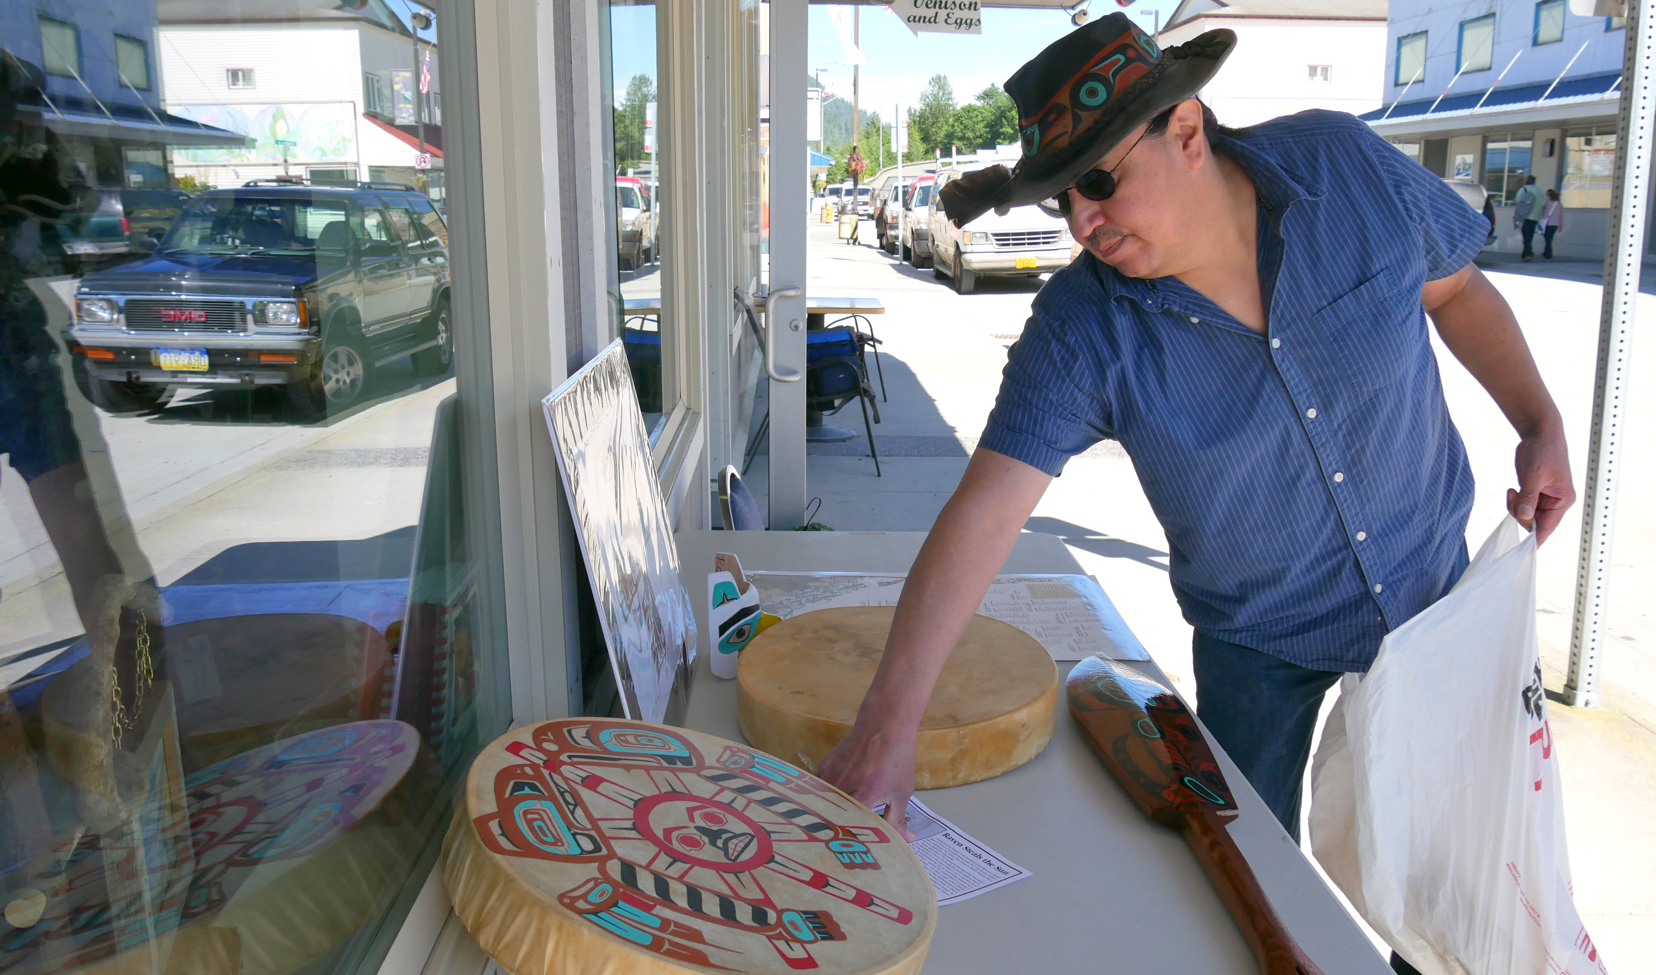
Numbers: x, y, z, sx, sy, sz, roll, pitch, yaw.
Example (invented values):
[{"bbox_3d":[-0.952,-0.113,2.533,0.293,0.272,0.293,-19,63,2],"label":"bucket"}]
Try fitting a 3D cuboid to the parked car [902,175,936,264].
[{"bbox_3d":[2.745,-5.771,29.021,1.880,1.850,4.800,0,13,-1],"label":"parked car"}]

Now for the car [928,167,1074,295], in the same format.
[{"bbox_3d":[3.027,-4.450,22.610,2.020,2.040,5.400,0,13,0],"label":"car"}]

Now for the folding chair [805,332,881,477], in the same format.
[{"bbox_3d":[-0.084,-0.510,6.914,0.630,0.800,0.530,0,13,-2],"label":"folding chair"}]

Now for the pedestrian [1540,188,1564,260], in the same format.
[{"bbox_3d":[15.823,-5.739,29.276,0.500,1.530,0.360,4,13,16],"label":"pedestrian"}]

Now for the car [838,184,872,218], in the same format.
[{"bbox_3d":[1.621,-16.182,75.865,1.970,1.870,5.400,0,13,-2],"label":"car"}]

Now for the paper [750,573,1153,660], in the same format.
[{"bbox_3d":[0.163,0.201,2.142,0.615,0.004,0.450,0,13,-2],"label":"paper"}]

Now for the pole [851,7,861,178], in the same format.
[{"bbox_3d":[0.826,-11.424,39.498,0.200,8.000,0.200,0,13,-2],"label":"pole"}]

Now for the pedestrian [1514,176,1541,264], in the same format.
[{"bbox_3d":[14.962,-5.718,28.540,0.600,1.800,0.420,4,13,16],"label":"pedestrian"}]

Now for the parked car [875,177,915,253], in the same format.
[{"bbox_3d":[2.438,-7.158,35.263,1.980,1.850,5.500,0,13,-1],"label":"parked car"}]

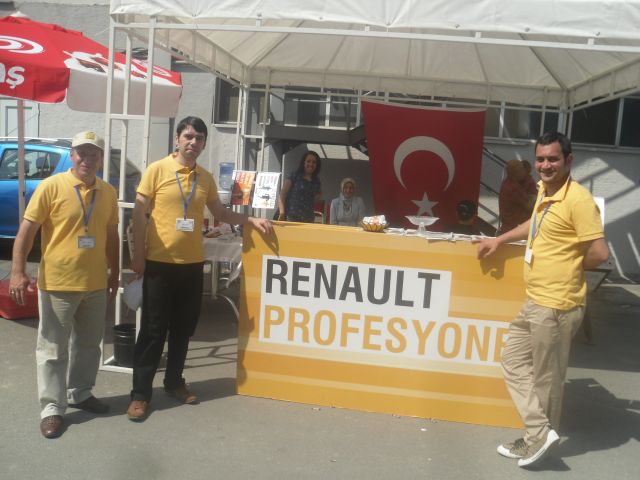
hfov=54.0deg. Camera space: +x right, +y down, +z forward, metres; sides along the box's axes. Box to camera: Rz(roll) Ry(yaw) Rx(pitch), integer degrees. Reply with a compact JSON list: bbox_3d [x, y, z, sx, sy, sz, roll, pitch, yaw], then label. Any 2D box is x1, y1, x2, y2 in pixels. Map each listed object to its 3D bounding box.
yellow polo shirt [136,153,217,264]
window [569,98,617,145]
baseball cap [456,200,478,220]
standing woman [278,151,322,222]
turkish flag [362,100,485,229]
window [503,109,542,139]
[{"bbox_3d":[-0.833,-0.178,3.676,0.440,0.620,0.260,-1,9,-36],"label":"yellow polo shirt"},{"bbox_3d":[4.139,-1.823,9.572,0.720,0.720,0.080,5,7,7],"label":"window"},{"bbox_3d":[1.244,-0.251,5.315,0.180,0.150,0.250,4,7,0],"label":"baseball cap"},{"bbox_3d":[-0.218,-0.125,6.777,0.480,1.660,0.330,3,7,-8],"label":"standing woman"},{"bbox_3d":[1.222,-0.526,7.645,1.480,2.200,0.060,5,7,7],"label":"turkish flag"},{"bbox_3d":[3.227,-1.869,9.695,0.790,0.680,0.080,5,7,7],"label":"window"}]

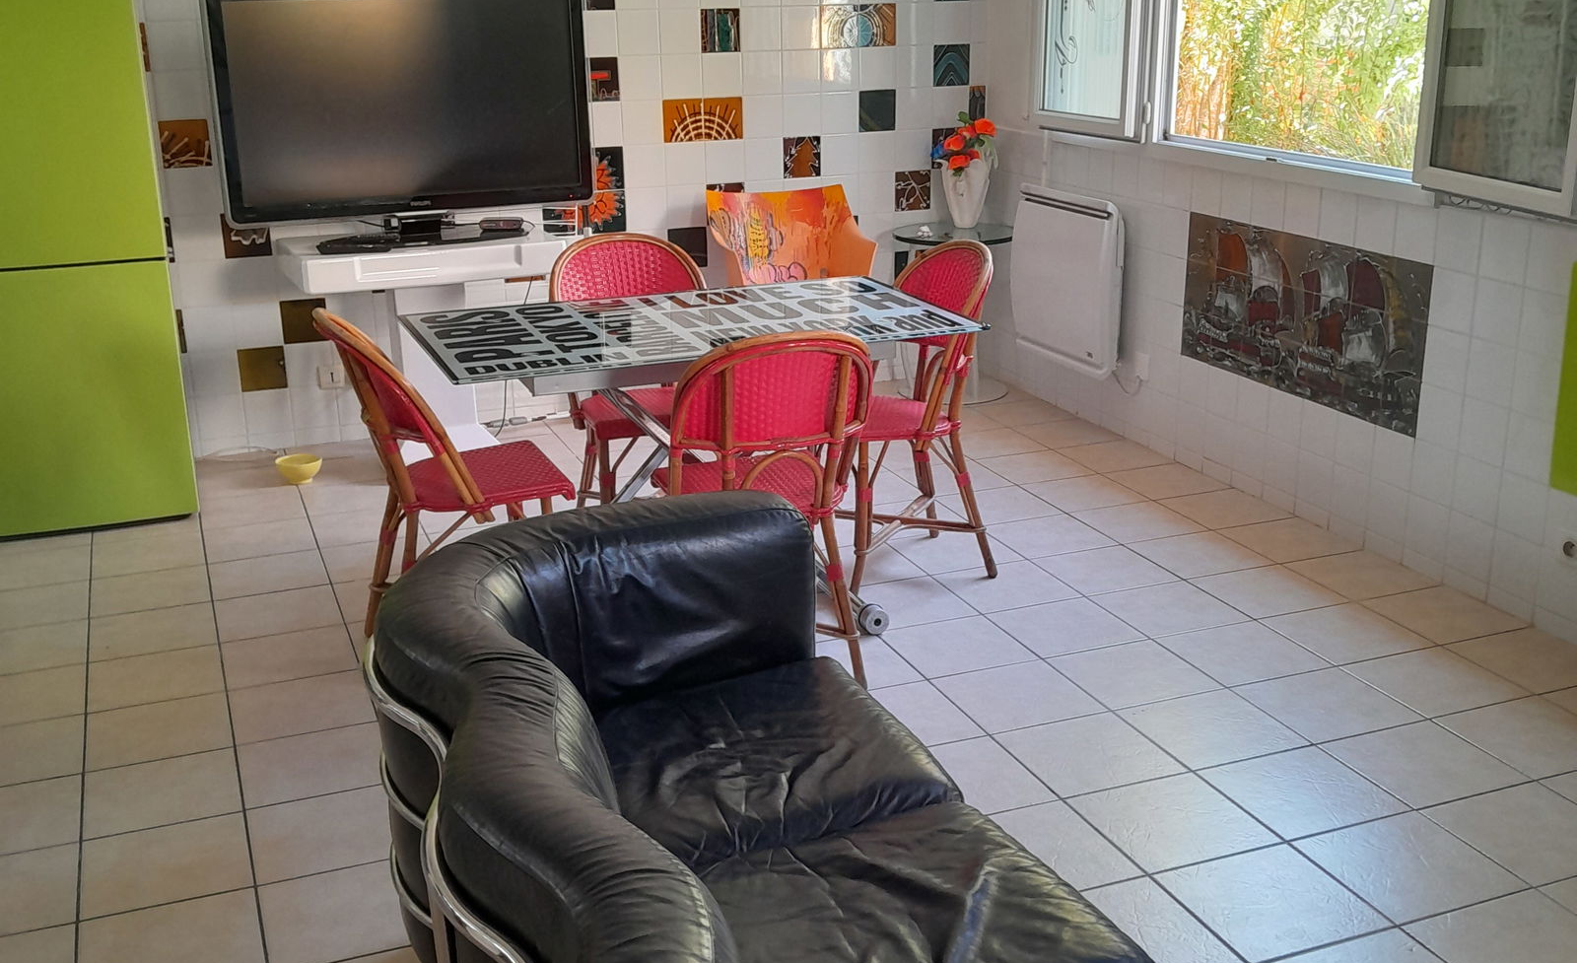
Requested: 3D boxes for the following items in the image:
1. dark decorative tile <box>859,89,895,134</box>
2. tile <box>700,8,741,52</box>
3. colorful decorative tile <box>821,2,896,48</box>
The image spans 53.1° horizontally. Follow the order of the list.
[{"bbox_3d":[0.336,-1.382,5.878,0.150,0.150,0.015,-7,19,-20],"label":"dark decorative tile"},{"bbox_3d":[-0.238,-1.610,5.644,0.150,0.150,0.012,-7,19,-18],"label":"tile"},{"bbox_3d":[0.262,-1.676,5.810,0.303,0.150,0.012,-7,19,-18],"label":"colorful decorative tile"}]

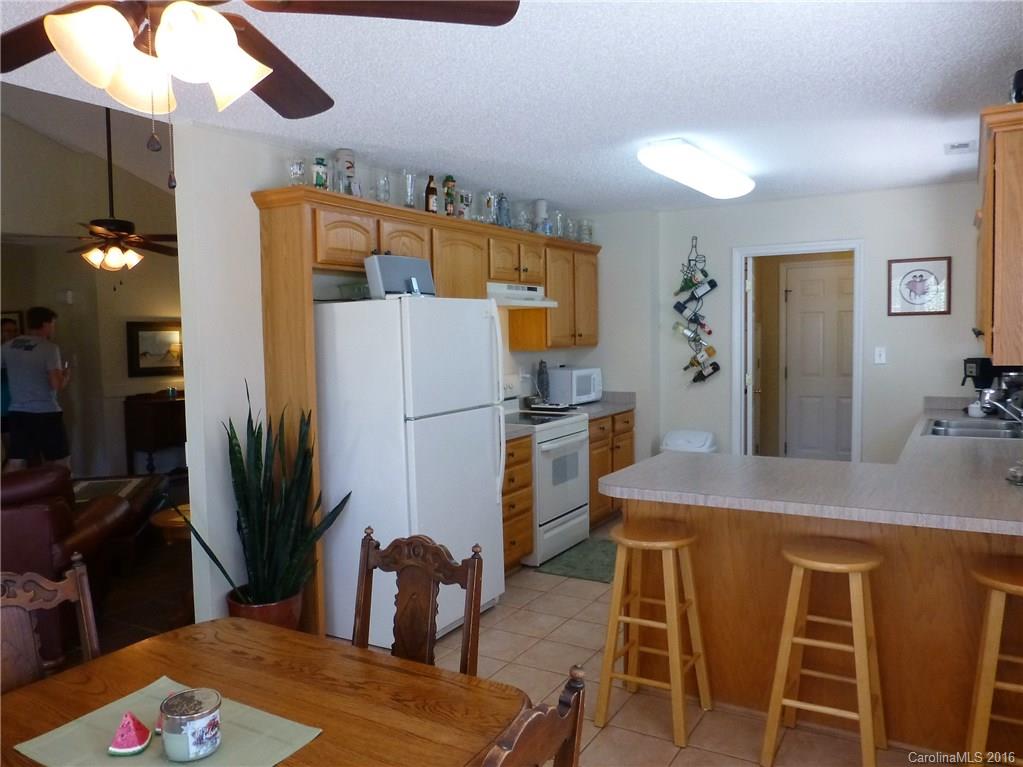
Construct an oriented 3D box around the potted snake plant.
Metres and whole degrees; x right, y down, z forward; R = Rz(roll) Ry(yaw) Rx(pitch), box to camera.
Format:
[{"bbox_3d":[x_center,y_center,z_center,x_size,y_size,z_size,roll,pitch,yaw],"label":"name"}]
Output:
[{"bbox_3d":[-1.127,0.648,3.296,0.630,1.240,0.570,1,4,31],"label":"potted snake plant"}]

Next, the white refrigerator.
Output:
[{"bbox_3d":[-0.558,0.415,3.819,0.780,1.700,0.800,1,4,31],"label":"white refrigerator"}]

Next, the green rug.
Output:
[{"bbox_3d":[0.618,1.179,4.773,0.600,0.012,0.840,1,4,31],"label":"green rug"}]

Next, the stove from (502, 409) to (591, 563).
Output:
[{"bbox_3d":[0.119,0.654,5.016,0.670,1.000,0.765,1,4,31],"label":"stove"}]

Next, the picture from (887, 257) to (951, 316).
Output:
[{"bbox_3d":[2.700,-0.640,4.694,0.362,0.372,0.025,1,4,31],"label":"picture"}]

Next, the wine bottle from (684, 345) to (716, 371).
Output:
[{"bbox_3d":[1.438,-0.177,5.436,0.290,0.078,0.078,-35,-14,28],"label":"wine bottle"}]

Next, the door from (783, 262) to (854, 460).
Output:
[{"bbox_3d":[2.917,-0.028,6.431,0.790,2.030,0.040,1,4,31],"label":"door"}]

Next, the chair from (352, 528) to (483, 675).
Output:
[{"bbox_3d":[-0.363,0.900,1.709,0.460,0.970,0.540,1,4,31],"label":"chair"}]

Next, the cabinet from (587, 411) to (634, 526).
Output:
[{"bbox_3d":[0.542,0.662,5.782,0.600,0.870,0.880,1,4,31],"label":"cabinet"}]

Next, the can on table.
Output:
[{"bbox_3d":[-0.573,0.610,1.270,0.098,0.084,0.098,-1,3,0],"label":"can on table"}]

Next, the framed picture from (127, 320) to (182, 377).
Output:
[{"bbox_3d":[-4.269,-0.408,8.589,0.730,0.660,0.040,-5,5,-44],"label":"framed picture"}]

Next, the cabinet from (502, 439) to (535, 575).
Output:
[{"bbox_3d":[-0.235,0.751,4.502,0.600,0.870,0.510,1,4,31],"label":"cabinet"}]

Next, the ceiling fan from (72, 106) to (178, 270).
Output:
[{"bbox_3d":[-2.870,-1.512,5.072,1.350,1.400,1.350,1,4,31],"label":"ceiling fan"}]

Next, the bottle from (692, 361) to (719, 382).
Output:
[{"bbox_3d":[1.484,-0.072,5.416,0.255,0.078,0.078,-36,-15,28],"label":"bottle"}]

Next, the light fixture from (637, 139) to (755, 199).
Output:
[{"bbox_3d":[1.099,-1.195,3.996,0.340,0.100,1.220,1,4,31],"label":"light fixture"}]

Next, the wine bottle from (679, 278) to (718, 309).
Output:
[{"bbox_3d":[1.453,-0.692,5.457,0.300,0.077,0.077,-35,-14,28],"label":"wine bottle"}]

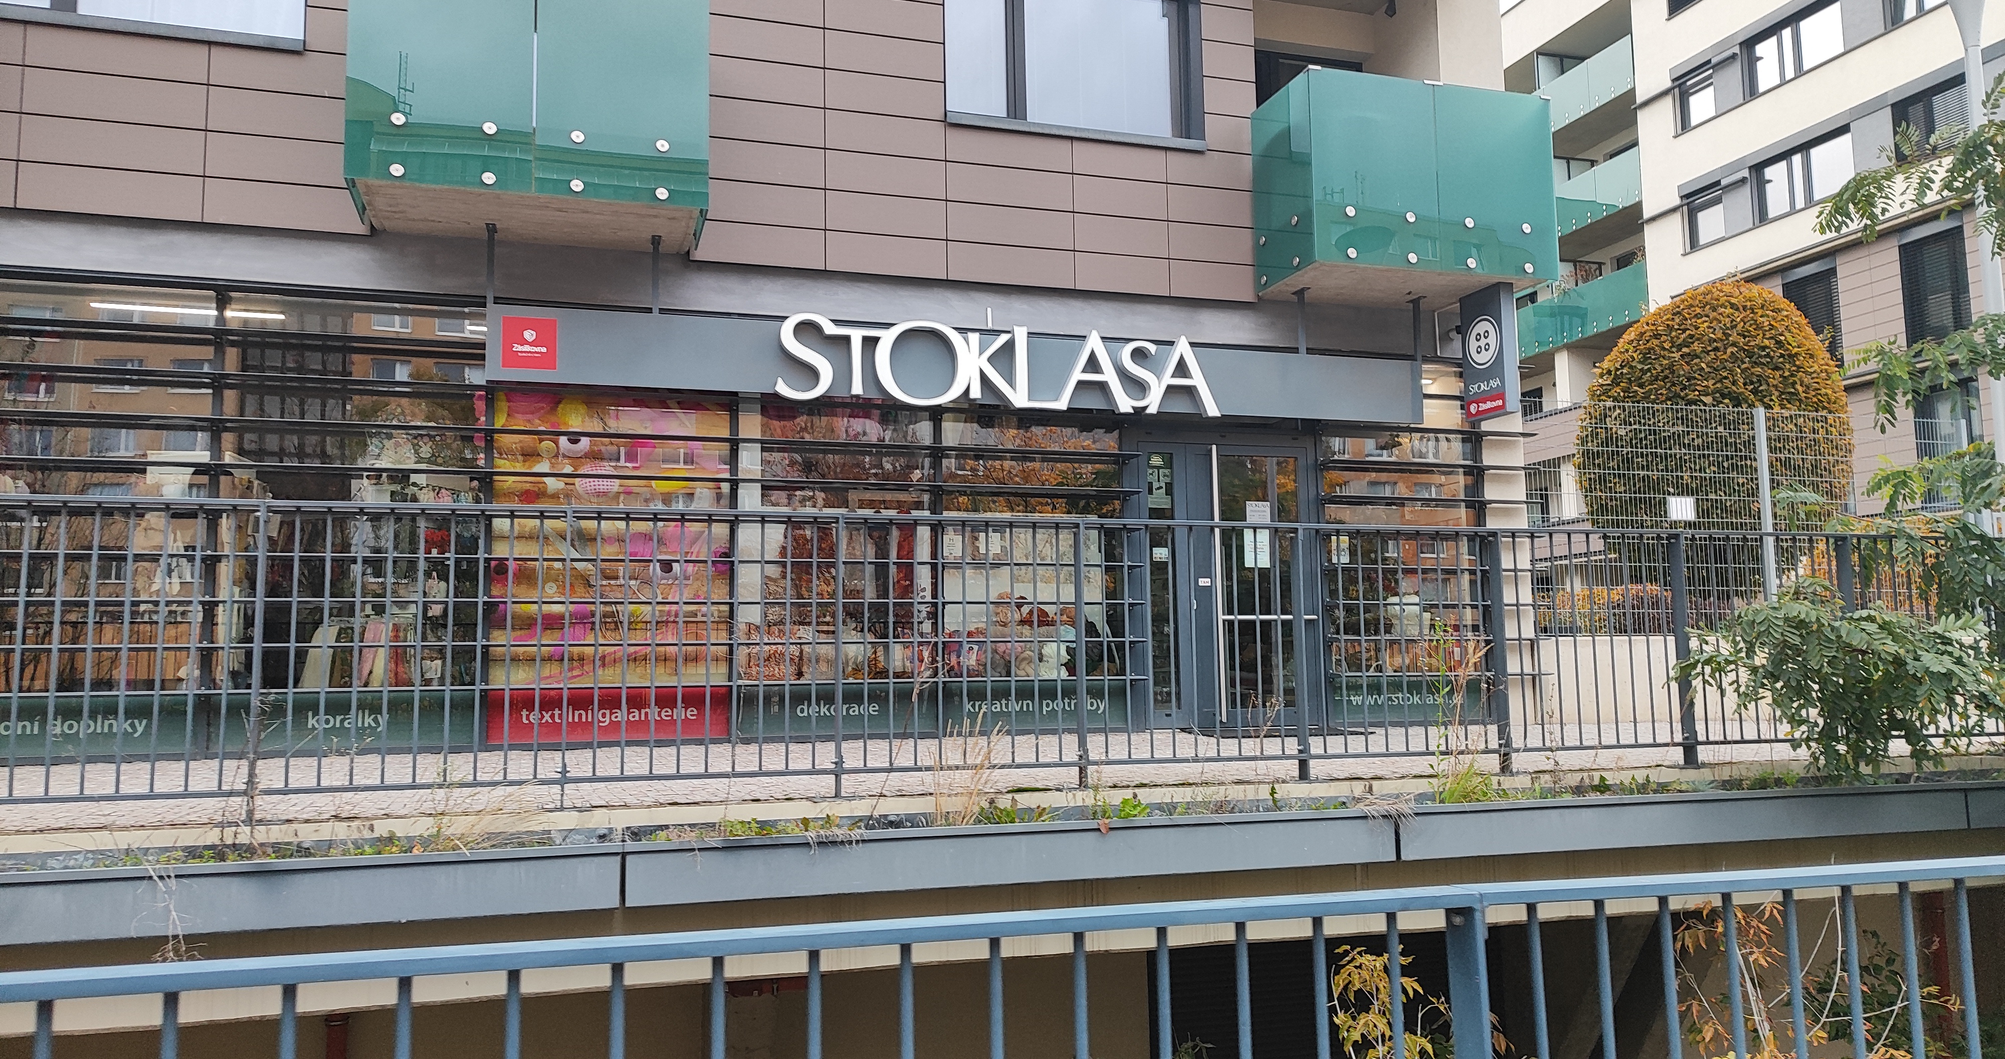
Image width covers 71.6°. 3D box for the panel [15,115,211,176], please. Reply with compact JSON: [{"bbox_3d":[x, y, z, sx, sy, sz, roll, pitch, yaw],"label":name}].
[{"bbox_3d":[-5.461,-2.355,8.556,0.984,0.286,0.025,1,-6,-18],"label":"panel"}]

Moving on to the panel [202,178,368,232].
[{"bbox_3d":[-4.526,-2.043,8.832,0.950,0.286,0.025,1,-6,-18],"label":"panel"}]

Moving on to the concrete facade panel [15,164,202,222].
[{"bbox_3d":[-5.456,-2.058,8.527,0.984,0.286,0.025,1,-6,-18],"label":"concrete facade panel"}]

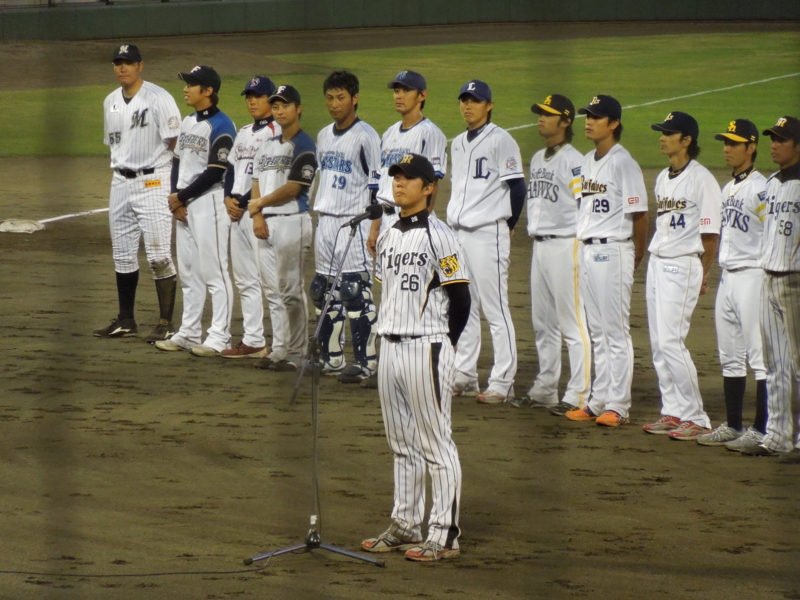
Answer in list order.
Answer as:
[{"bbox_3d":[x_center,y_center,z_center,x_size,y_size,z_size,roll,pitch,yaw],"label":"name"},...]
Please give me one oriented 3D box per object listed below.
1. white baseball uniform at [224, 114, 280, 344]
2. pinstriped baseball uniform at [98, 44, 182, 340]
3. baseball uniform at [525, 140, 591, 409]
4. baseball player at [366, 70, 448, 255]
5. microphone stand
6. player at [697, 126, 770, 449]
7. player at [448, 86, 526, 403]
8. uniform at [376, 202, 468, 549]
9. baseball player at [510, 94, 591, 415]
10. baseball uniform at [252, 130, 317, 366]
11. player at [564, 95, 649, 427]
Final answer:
[{"bbox_3d":[-0.941,-0.418,39.908,0.330,1.503,0.500,-4,6,-44],"label":"white baseball uniform"},{"bbox_3d":[-1.738,-0.728,41.546,0.570,1.933,0.380,3,5,35],"label":"pinstriped baseball uniform"},{"bbox_3d":[0.891,-0.159,36.062,0.330,1.520,0.500,-4,6,-44],"label":"baseball uniform"},{"bbox_3d":[0.052,-0.444,37.978,0.520,1.895,0.370,4,6,45],"label":"baseball player"},{"bbox_3d":[-0.461,0.406,28.580,0.640,1.570,0.660,-2,5,-22],"label":"microphone stand"},{"bbox_3d":[1.857,-0.102,34.283,0.380,1.784,0.520,-4,6,-42],"label":"player"},{"bbox_3d":[0.505,-0.354,36.476,0.380,1.850,0.520,-4,6,-44],"label":"player"},{"bbox_3d":[0.090,0.367,28.980,0.340,1.574,0.490,-3,5,-38],"label":"uniform"},{"bbox_3d":[0.891,-0.276,36.054,0.380,1.815,0.520,-4,6,-44],"label":"baseball player"},{"bbox_3d":[-0.719,-0.328,39.286,0.360,1.471,0.480,-4,6,-43],"label":"baseball uniform"},{"bbox_3d":[1.166,-0.242,35.291,0.380,1.833,0.520,-4,6,-42],"label":"player"}]

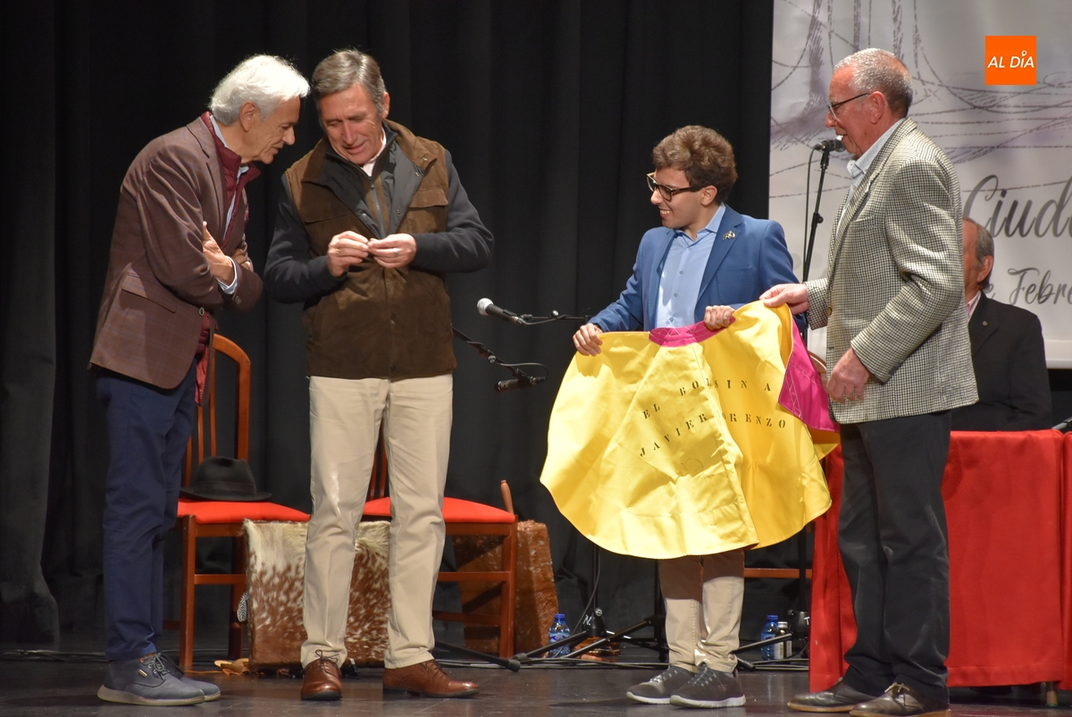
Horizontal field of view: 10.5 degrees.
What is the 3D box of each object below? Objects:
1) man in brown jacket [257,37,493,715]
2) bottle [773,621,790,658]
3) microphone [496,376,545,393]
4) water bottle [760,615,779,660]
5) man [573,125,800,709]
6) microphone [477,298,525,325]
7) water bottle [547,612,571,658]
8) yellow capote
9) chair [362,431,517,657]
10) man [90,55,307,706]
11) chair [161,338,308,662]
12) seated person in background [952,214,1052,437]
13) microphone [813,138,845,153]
[{"bbox_3d":[-0.426,0.042,15.700,0.610,1.740,0.440,1,1,-8],"label":"man in brown jacket"},{"bbox_3d":[0.742,0.852,17.450,0.055,0.122,0.055,0,1,0],"label":"bottle"},{"bbox_3d":[-0.045,0.074,16.800,0.170,0.038,0.032,-11,-6,34],"label":"microphone"},{"bbox_3d":[0.697,0.829,17.200,0.064,0.138,0.064,1,1,0],"label":"water bottle"},{"bbox_3d":[0.405,0.152,15.620,0.540,1.555,0.420,2,2,30],"label":"man"},{"bbox_3d":[-0.100,-0.139,16.900,0.052,0.055,0.200,0,14,-38],"label":"microphone"},{"bbox_3d":[0.072,0.842,17.680,0.064,0.137,0.064,0,1,0],"label":"water bottle"},{"bbox_3d":[0.399,0.187,15.300,0.780,0.680,0.300,1,1,7],"label":"yellow capote"},{"bbox_3d":[-0.382,0.428,17.790,0.450,0.965,0.500,0,1,-32],"label":"chair"},{"bbox_3d":[-0.911,0.063,15.700,0.580,1.760,0.520,1,1,18],"label":"man"},{"bbox_3d":[-0.920,0.397,16.600,0.450,0.950,0.500,1,2,-27],"label":"chair"},{"bbox_3d":[1.245,0.255,16.500,0.540,1.330,0.750,1,1,14],"label":"seated person in background"},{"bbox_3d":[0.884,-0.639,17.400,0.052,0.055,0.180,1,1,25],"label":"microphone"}]

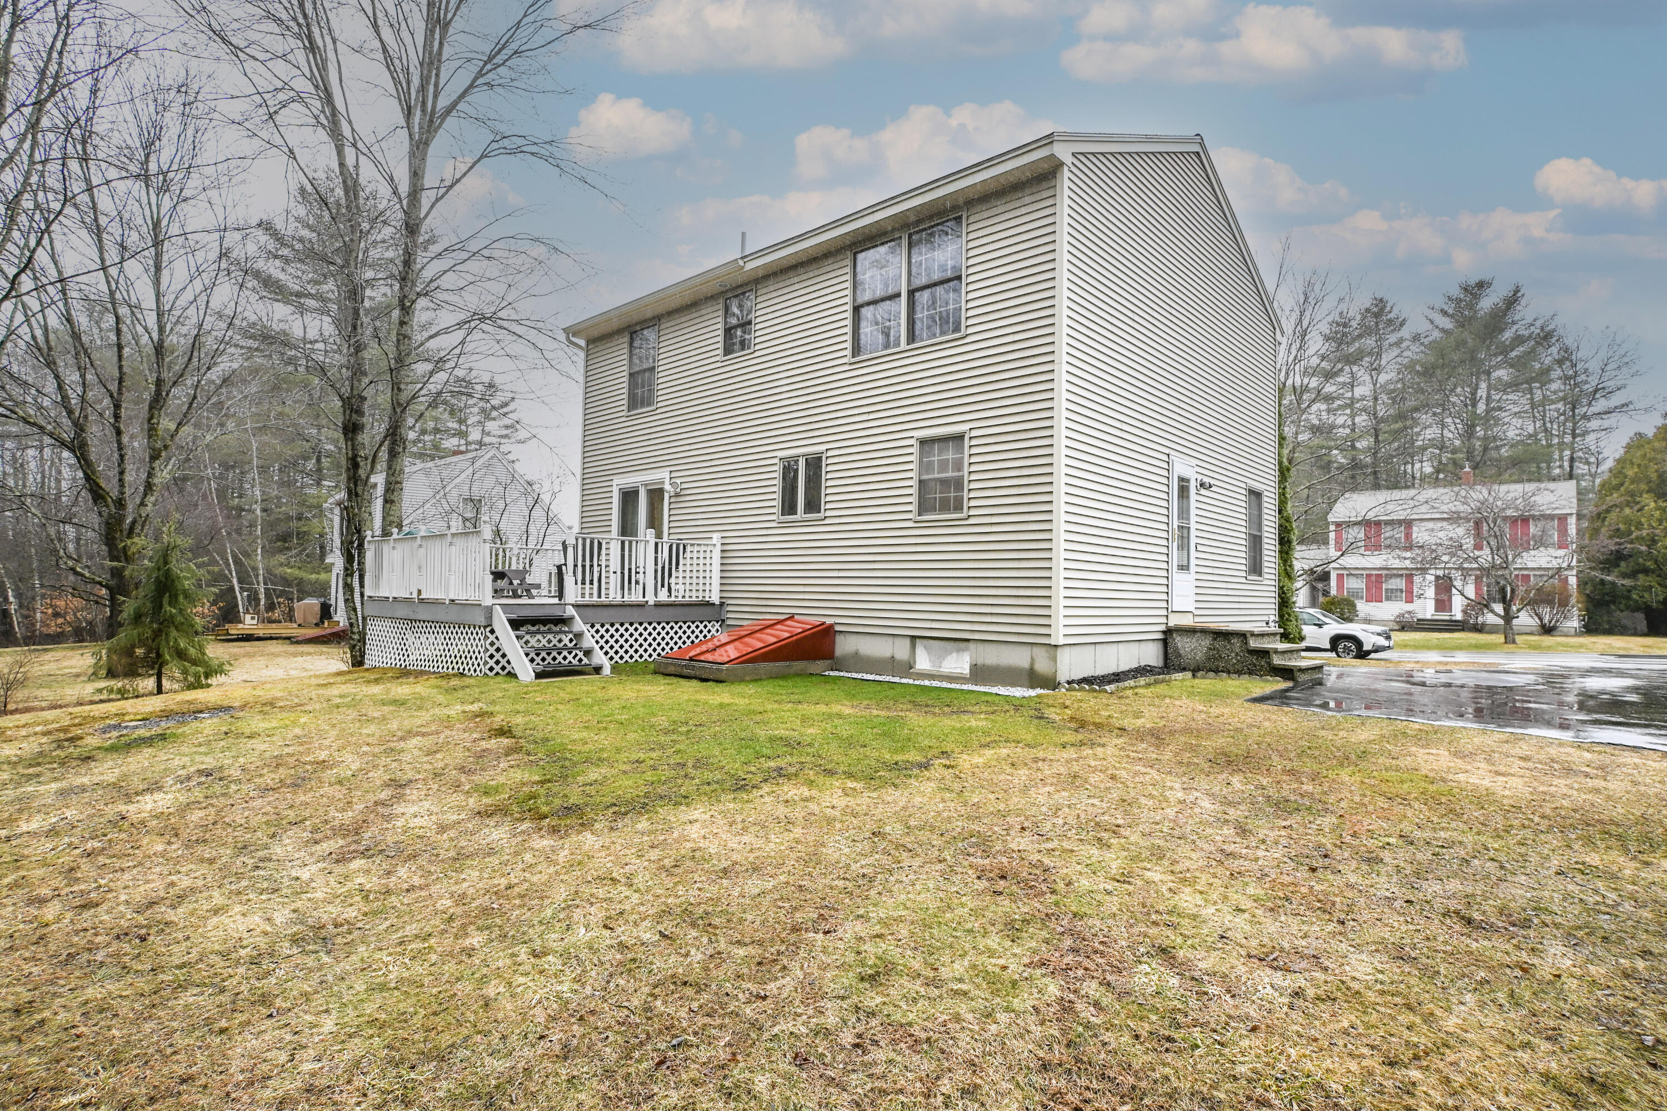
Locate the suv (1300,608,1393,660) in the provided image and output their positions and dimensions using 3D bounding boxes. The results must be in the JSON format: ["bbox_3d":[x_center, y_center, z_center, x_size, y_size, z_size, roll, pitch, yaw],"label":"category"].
[{"bbox_3d":[15.400,2.470,27.200,4.650,1.730,1.830,-1,-4,43],"label":"suv"}]

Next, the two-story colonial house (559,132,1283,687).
[{"bbox_3d":[1.596,-2.120,15.188,9.850,7.720,8.560,-1,-4,43],"label":"two-story colonial house"}]

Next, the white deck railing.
[{"bbox_3d":[-4.393,0.224,12.588,4.130,1.040,3.650,-1,-4,43],"label":"white deck railing"}]

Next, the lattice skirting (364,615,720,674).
[{"bbox_3d":[-4.382,1.338,12.541,4.070,0.790,3.590,-1,-4,43],"label":"lattice skirting"}]

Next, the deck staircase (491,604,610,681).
[{"bbox_3d":[-3.332,1.022,9.932,1.070,0.830,1.030,-1,-4,43],"label":"deck staircase"}]

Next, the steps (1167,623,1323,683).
[{"bbox_3d":[5.377,1.249,10.847,1.580,0.630,1.260,-1,-4,43],"label":"steps"}]

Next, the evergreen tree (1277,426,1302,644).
[{"bbox_3d":[8.172,-0.340,15.647,1.200,4.500,1.200,-1,-4,43],"label":"evergreen tree"}]

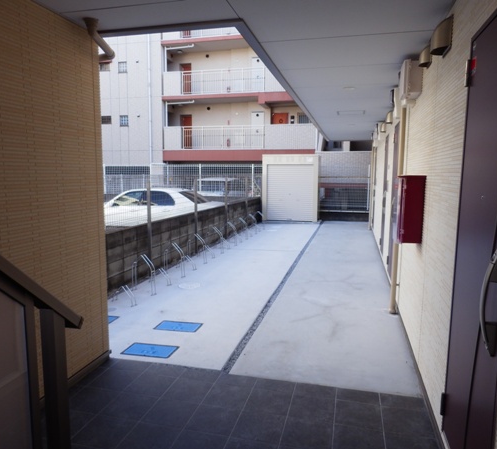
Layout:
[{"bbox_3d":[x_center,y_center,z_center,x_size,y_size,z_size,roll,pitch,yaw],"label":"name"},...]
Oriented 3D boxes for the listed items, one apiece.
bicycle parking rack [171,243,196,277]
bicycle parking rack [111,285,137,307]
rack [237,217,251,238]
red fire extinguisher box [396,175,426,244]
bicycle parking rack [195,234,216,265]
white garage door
[{"bbox_3d":[-1.120,0.534,6.845,0.420,0.530,0.660,2,7,14],"label":"bicycle parking rack"},{"bbox_3d":[-1.545,0.875,5.183,0.430,0.220,0.160,5,8,34],"label":"bicycle parking rack"},{"bbox_3d":[-0.128,0.084,10.877,0.420,0.530,0.660,2,7,14],"label":"rack"},{"bbox_3d":[1.303,-0.125,3.358,0.185,0.535,0.280,2,7,14],"label":"red fire extinguisher box"},{"bbox_3d":[-0.860,0.418,7.890,0.420,0.530,0.660,2,7,14],"label":"bicycle parking rack"},{"bbox_3d":[1.440,-1.095,14.359,1.670,1.950,0.100,2,7,14],"label":"white garage door"}]

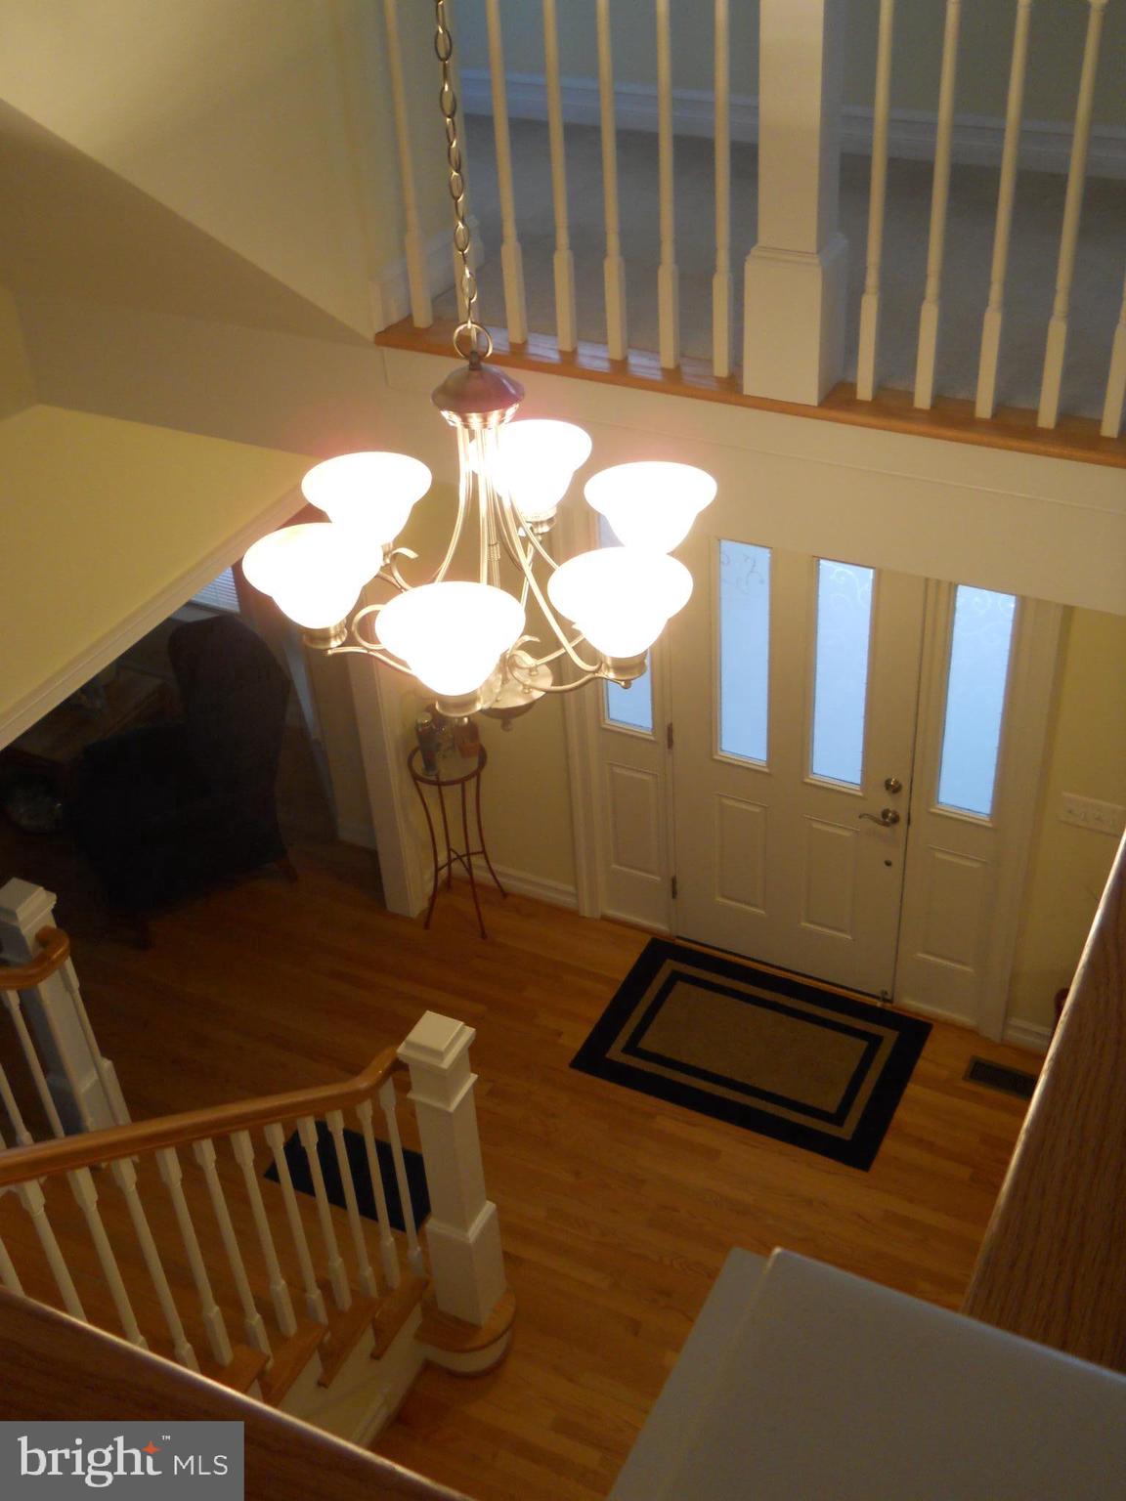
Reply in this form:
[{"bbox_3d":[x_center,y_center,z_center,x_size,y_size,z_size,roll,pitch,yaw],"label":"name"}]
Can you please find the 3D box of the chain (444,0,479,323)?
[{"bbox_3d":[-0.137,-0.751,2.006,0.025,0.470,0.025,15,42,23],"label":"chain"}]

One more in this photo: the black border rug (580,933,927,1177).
[{"bbox_3d":[0.717,1.120,6.106,1.175,0.010,0.738,15,42,23],"label":"black border rug"}]

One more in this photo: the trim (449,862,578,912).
[{"bbox_3d":[-0.216,0.554,6.839,0.630,0.125,0.022,15,42,23],"label":"trim"}]

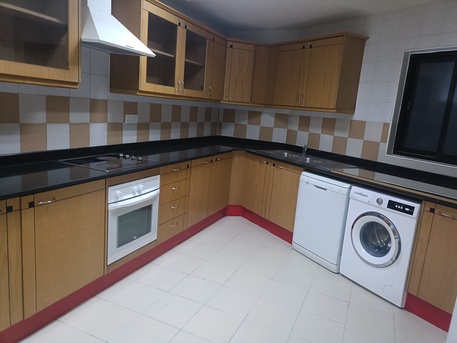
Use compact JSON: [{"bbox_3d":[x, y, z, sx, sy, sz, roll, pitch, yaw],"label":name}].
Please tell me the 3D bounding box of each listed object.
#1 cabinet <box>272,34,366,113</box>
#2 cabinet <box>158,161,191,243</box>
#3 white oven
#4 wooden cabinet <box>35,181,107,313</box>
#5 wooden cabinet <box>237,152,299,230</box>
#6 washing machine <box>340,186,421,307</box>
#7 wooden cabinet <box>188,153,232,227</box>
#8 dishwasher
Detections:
[{"bbox_3d":[1.004,-1.102,3.880,0.320,0.770,1.064,-2,12,-31],"label":"cabinet"},{"bbox_3d":[-0.775,0.247,3.318,0.570,0.732,0.528,9,11,23],"label":"cabinet"},{"bbox_3d":[-0.988,0.334,2.790,0.550,0.606,0.616,9,11,23],"label":"white oven"},{"bbox_3d":[-1.268,0.412,2.239,0.570,0.732,0.570,9,11,23],"label":"wooden cabinet"},{"bbox_3d":[0.722,0.212,4.114,0.570,0.732,1.036,-2,12,-31],"label":"wooden cabinet"},{"bbox_3d":[1.450,0.580,2.854,0.570,0.833,0.610,-2,12,-31],"label":"washing machine"},{"bbox_3d":[-0.449,0.138,4.032,0.570,0.732,1.054,9,11,23],"label":"wooden cabinet"},{"bbox_3d":[1.124,0.456,3.377,0.590,0.836,0.612,-2,12,-31],"label":"dishwasher"}]

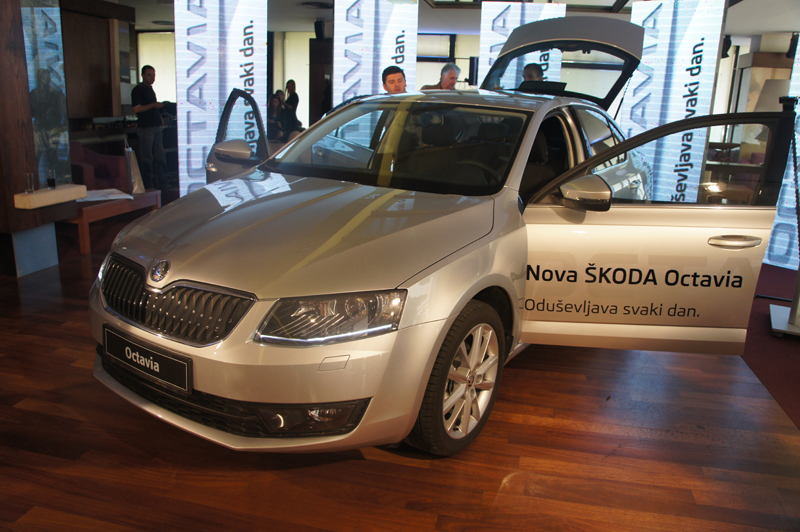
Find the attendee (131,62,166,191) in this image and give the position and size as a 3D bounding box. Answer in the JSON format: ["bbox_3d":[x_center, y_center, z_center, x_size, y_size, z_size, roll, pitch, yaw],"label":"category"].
[{"bbox_3d":[-3.683,-2.000,8.745,0.420,1.770,0.520,13,18,34],"label":"attendee"}]

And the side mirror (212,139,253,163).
[{"bbox_3d":[-1.020,-0.701,3.664,0.230,0.150,0.170,-6,17,-32],"label":"side mirror"}]

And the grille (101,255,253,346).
[{"bbox_3d":[-0.864,0.122,2.172,0.870,0.220,0.140,13,17,32],"label":"grille"}]

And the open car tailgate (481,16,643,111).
[{"bbox_3d":[1.348,-1.634,4.930,1.200,1.100,0.340,12,-27,32],"label":"open car tailgate"}]

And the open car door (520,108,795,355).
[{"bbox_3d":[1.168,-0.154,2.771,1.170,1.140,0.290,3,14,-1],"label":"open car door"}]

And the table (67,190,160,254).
[{"bbox_3d":[-2.919,-0.466,5.737,0.660,0.390,1.380,4,14,4],"label":"table"}]

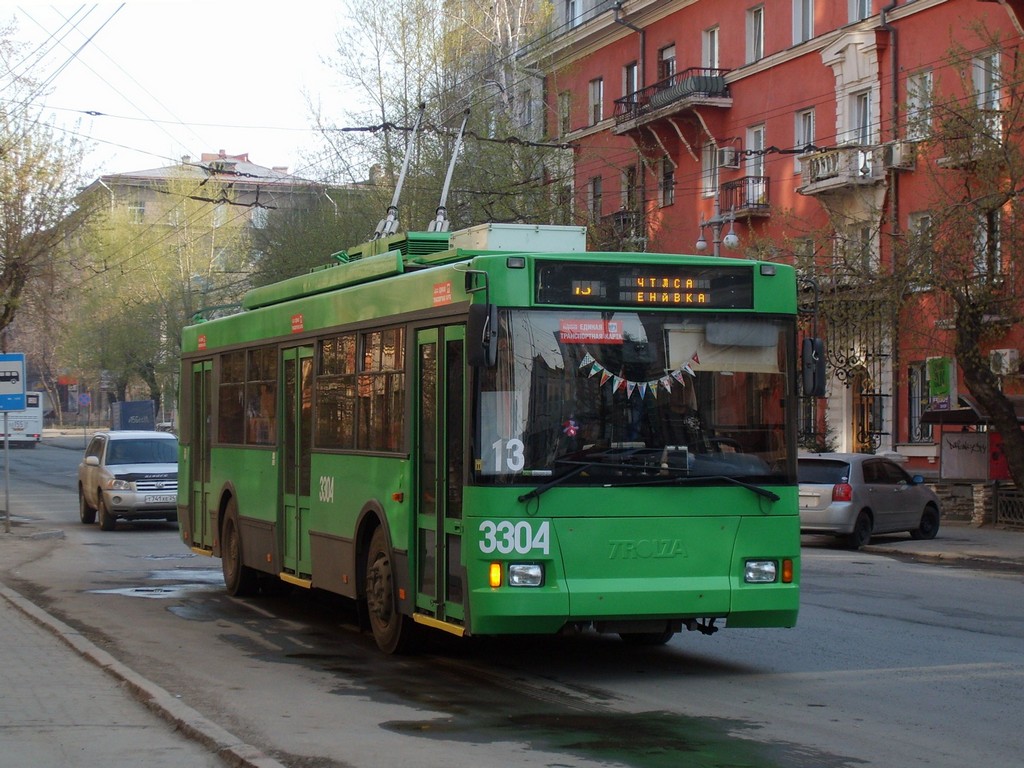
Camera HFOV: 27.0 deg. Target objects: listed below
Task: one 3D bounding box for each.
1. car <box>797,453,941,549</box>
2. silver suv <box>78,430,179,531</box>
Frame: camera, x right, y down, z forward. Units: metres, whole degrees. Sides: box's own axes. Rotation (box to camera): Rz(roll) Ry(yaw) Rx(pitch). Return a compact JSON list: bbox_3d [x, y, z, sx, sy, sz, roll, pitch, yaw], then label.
[{"bbox_3d":[5.780,1.911,35.963,1.695,1.470,4.175,0,-1,35],"label":"car"},{"bbox_3d":[-6.732,1.712,38.625,1.825,1.690,4.690,1,-1,-18],"label":"silver suv"}]

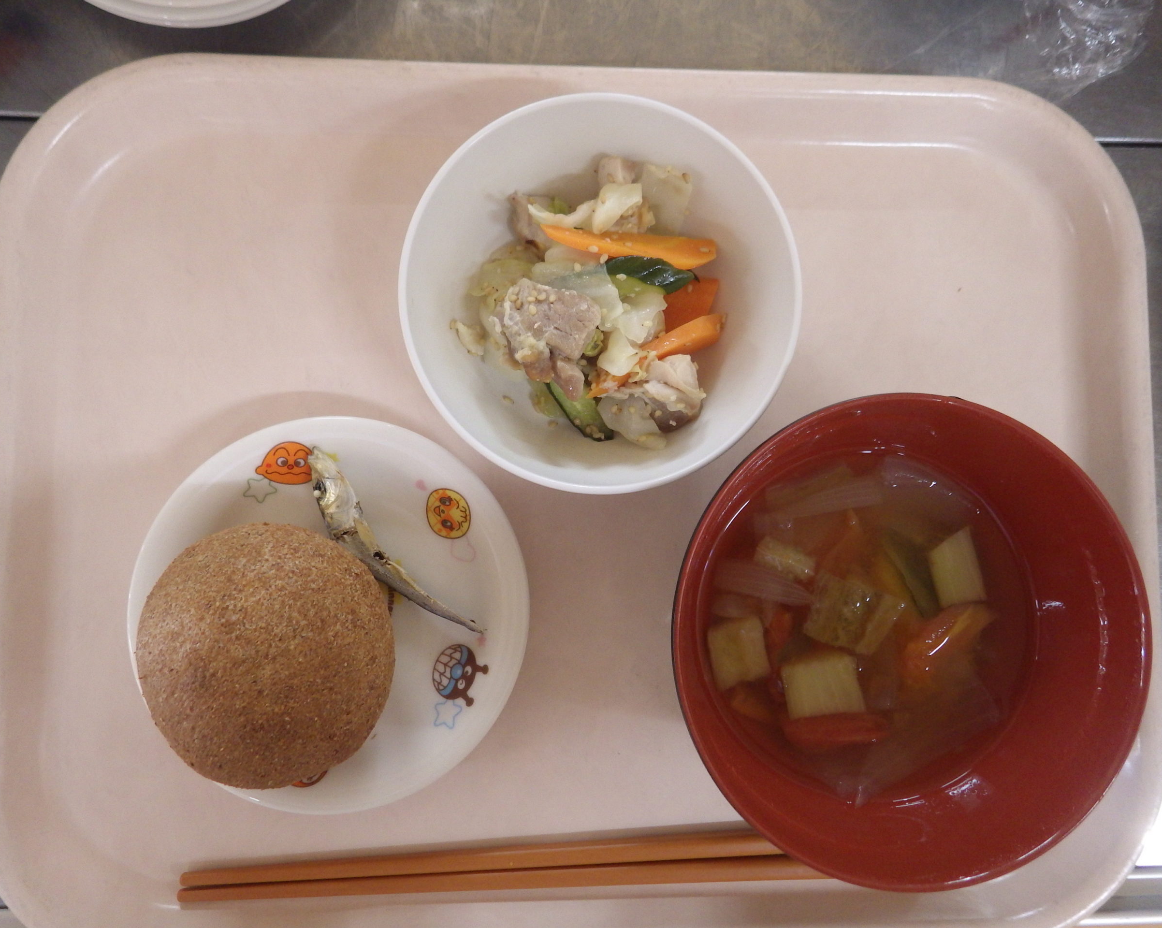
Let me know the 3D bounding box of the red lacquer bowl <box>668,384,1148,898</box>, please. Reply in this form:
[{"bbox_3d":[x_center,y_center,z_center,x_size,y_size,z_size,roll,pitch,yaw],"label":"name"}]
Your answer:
[{"bbox_3d":[0.082,0.046,0.258,0.124,0.067,0.124,0,86,-4],"label":"red lacquer bowl"}]

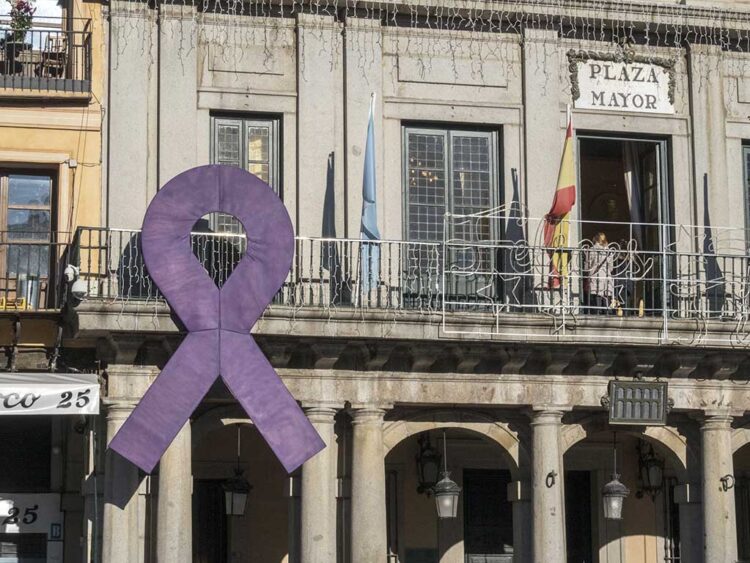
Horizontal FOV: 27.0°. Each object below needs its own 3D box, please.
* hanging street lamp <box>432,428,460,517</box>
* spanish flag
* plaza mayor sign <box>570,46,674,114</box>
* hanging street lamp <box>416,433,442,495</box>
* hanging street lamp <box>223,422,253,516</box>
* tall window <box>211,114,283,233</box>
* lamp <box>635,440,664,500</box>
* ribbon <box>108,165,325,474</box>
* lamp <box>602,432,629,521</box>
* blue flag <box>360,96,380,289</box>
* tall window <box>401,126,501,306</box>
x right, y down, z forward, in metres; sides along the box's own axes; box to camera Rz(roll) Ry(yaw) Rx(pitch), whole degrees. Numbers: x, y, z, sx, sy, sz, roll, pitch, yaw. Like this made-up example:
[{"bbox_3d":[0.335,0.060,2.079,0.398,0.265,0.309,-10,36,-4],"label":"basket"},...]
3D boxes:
[{"bbox_3d":[1.217,3.293,26.621,0.430,1.476,0.430,2,-8,-14],"label":"hanging street lamp"},{"bbox_3d":[3.060,-1.355,25.765,0.470,2.918,0.300,2,-8,-14],"label":"spanish flag"},{"bbox_3d":[4.382,-3.533,27.602,1.965,1.054,0.120,2,-8,-14],"label":"plaza mayor sign"},{"bbox_3d":[1.012,3.391,29.054,0.450,1.133,0.600,2,-8,-14],"label":"hanging street lamp"},{"bbox_3d":[-2.271,3.122,25.768,0.430,1.493,0.430,2,-8,-14],"label":"hanging street lamp"},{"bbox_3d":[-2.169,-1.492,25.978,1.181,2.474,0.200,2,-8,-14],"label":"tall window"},{"bbox_3d":[5.312,3.629,30.102,0.450,1.100,0.600,2,-8,-14],"label":"lamp"},{"bbox_3d":[-2.407,0.599,24.009,3.320,4.687,0.300,2,-8,-14],"label":"ribbon"},{"bbox_3d":[4.214,3.419,27.358,0.430,1.517,0.430,0,-8,0],"label":"lamp"},{"bbox_3d":[-0.074,-1.413,24.985,0.300,3.168,0.250,2,-8,-14],"label":"blue flag"},{"bbox_3d":[1.303,-1.097,26.796,1.683,3.082,0.200,2,-8,-14],"label":"tall window"}]

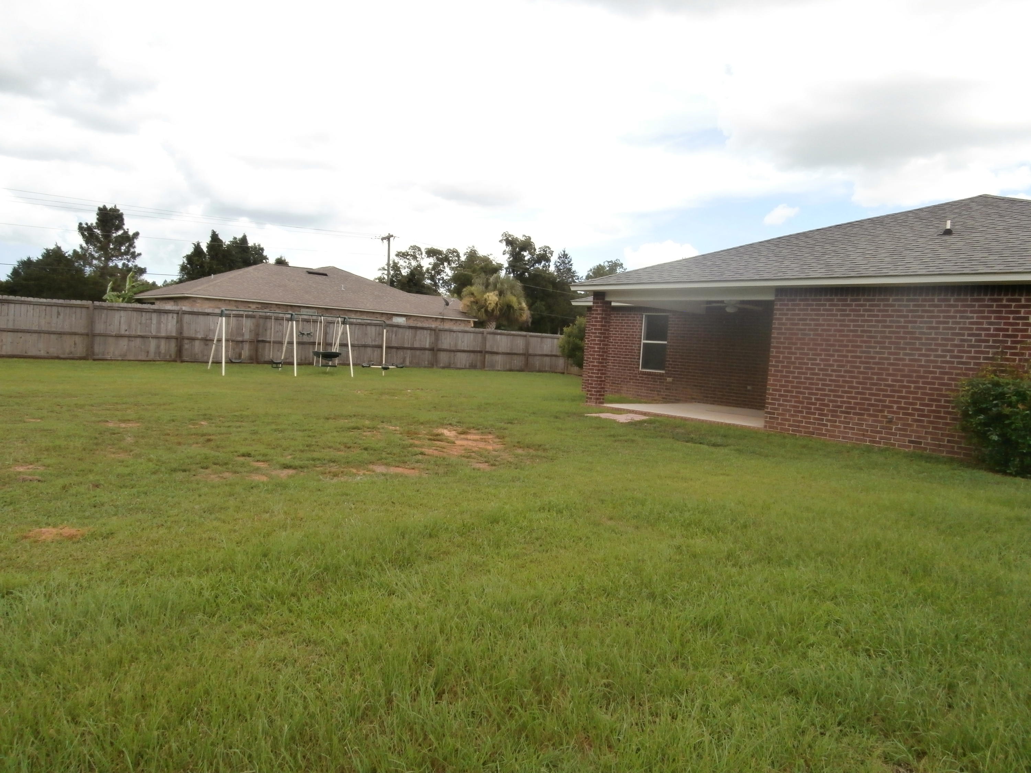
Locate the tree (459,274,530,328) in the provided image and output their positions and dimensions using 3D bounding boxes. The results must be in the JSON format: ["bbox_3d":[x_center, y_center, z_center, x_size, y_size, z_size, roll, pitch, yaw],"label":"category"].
[{"bbox_3d":[-1.371,-4.184,43.171,4.200,5.360,4.200,3,4,0],"label":"tree"}]

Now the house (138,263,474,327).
[{"bbox_3d":[-13.660,-5.255,46.549,17.940,5.500,14.200,0,5,-39],"label":"house"}]

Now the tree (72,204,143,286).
[{"bbox_3d":[-40.152,-11.679,70.386,6.700,12.100,6.700,3,4,0],"label":"tree"}]

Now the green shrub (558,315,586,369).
[{"bbox_3d":[2.400,-1.264,24.576,2.100,2.370,2.100,3,4,0],"label":"green shrub"}]

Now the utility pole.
[{"bbox_3d":[-12.349,-9.205,68.343,0.400,10.750,2.440,2,4,-26],"label":"utility pole"}]

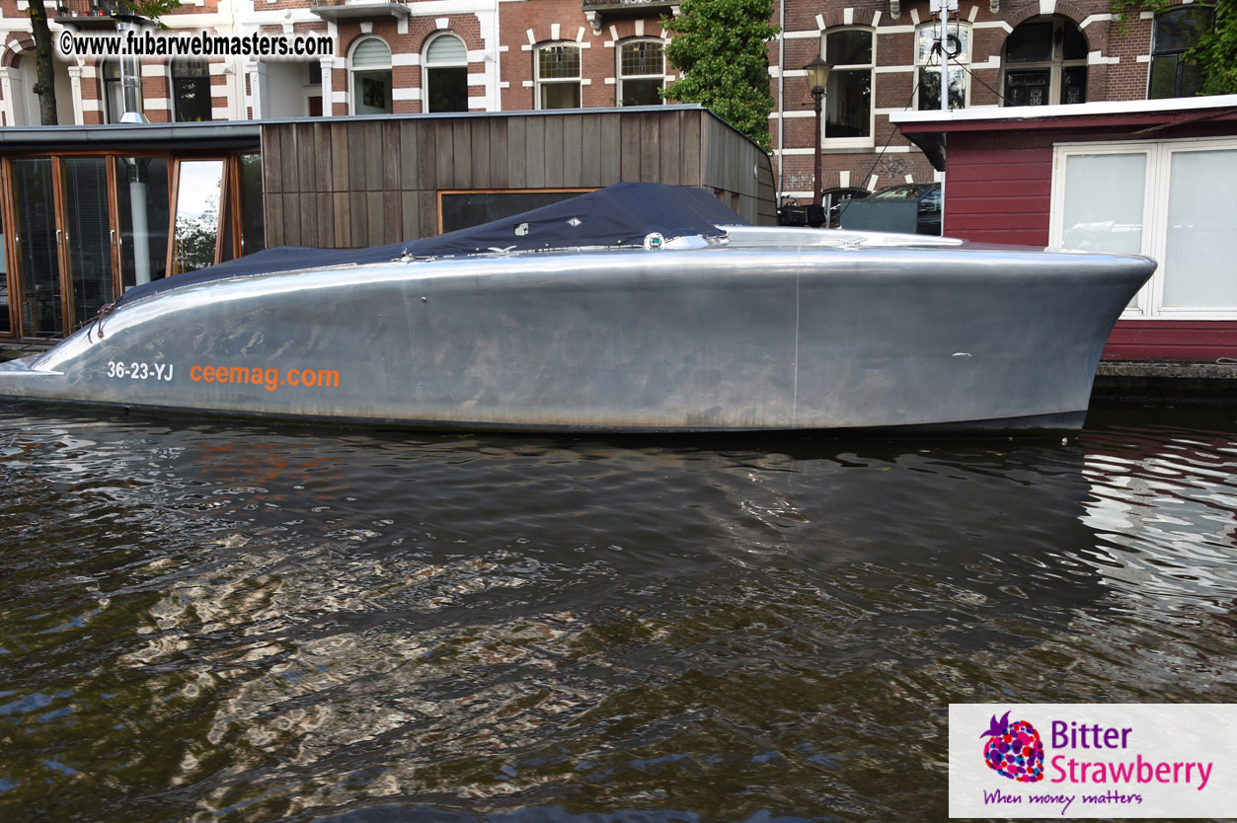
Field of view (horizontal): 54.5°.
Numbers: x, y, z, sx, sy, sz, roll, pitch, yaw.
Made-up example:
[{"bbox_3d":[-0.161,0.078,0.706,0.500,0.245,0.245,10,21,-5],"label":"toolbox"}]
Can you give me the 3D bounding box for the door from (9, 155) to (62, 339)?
[{"bbox_3d":[-6.842,-1.923,14.212,0.724,2.130,0.060,2,9,15],"label":"door"}]

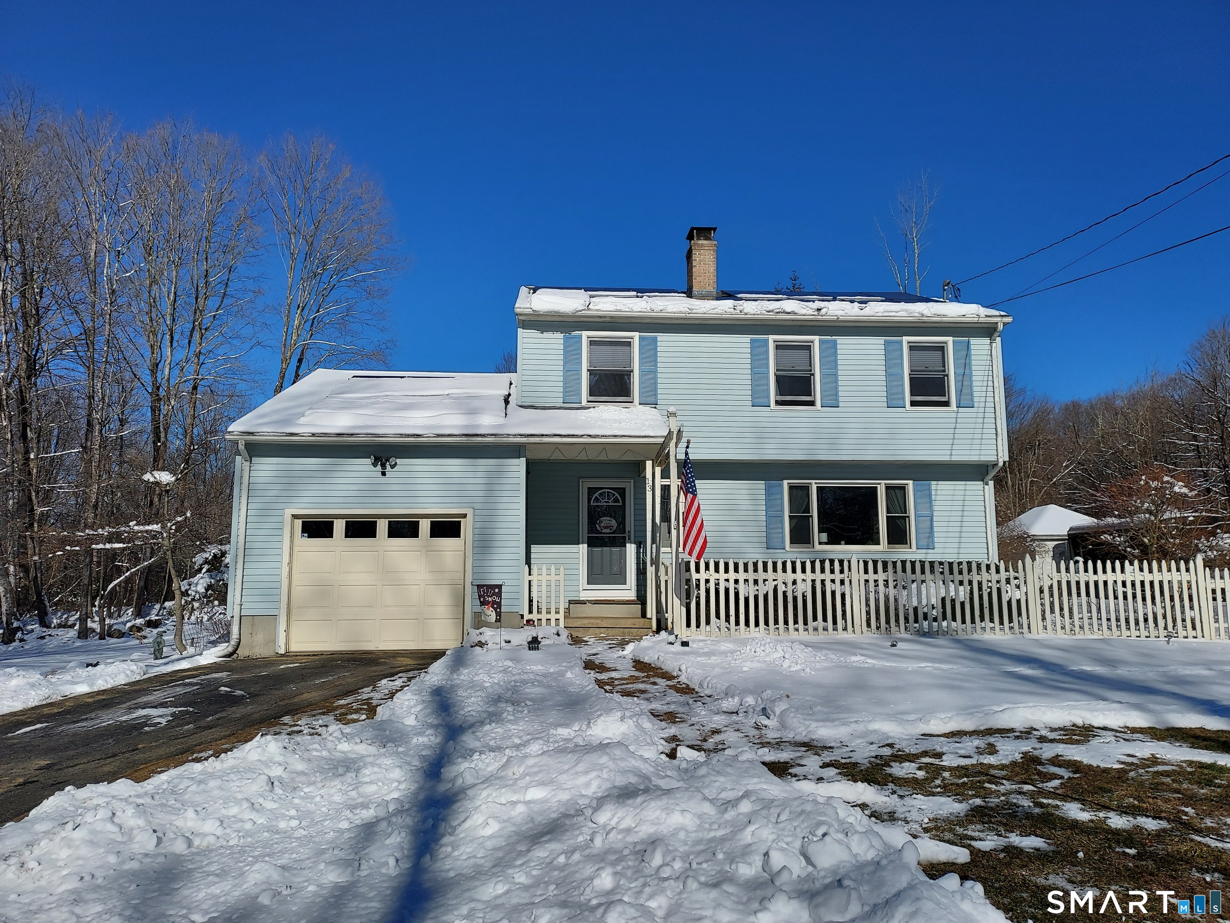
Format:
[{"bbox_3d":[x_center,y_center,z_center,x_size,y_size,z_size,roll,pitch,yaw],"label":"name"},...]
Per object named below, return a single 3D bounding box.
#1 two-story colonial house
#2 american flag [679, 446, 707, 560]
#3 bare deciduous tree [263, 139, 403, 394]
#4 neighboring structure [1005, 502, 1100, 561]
[{"bbox_3d":[0.507,-0.742,18.761,13.900,8.890,10.000,0,-8,-4],"label":"two-story colonial house"},{"bbox_3d":[1.054,0.558,11.384,0.353,1.504,0.400,0,-8,-4],"label":"american flag"},{"bbox_3d":[-10.327,-3.534,30.615,4.989,17.455,5.200,0,-8,-4],"label":"bare deciduous tree"},{"bbox_3d":[20.898,4.225,41.741,5.022,4.132,6.679,0,-8,-4],"label":"neighboring structure"}]

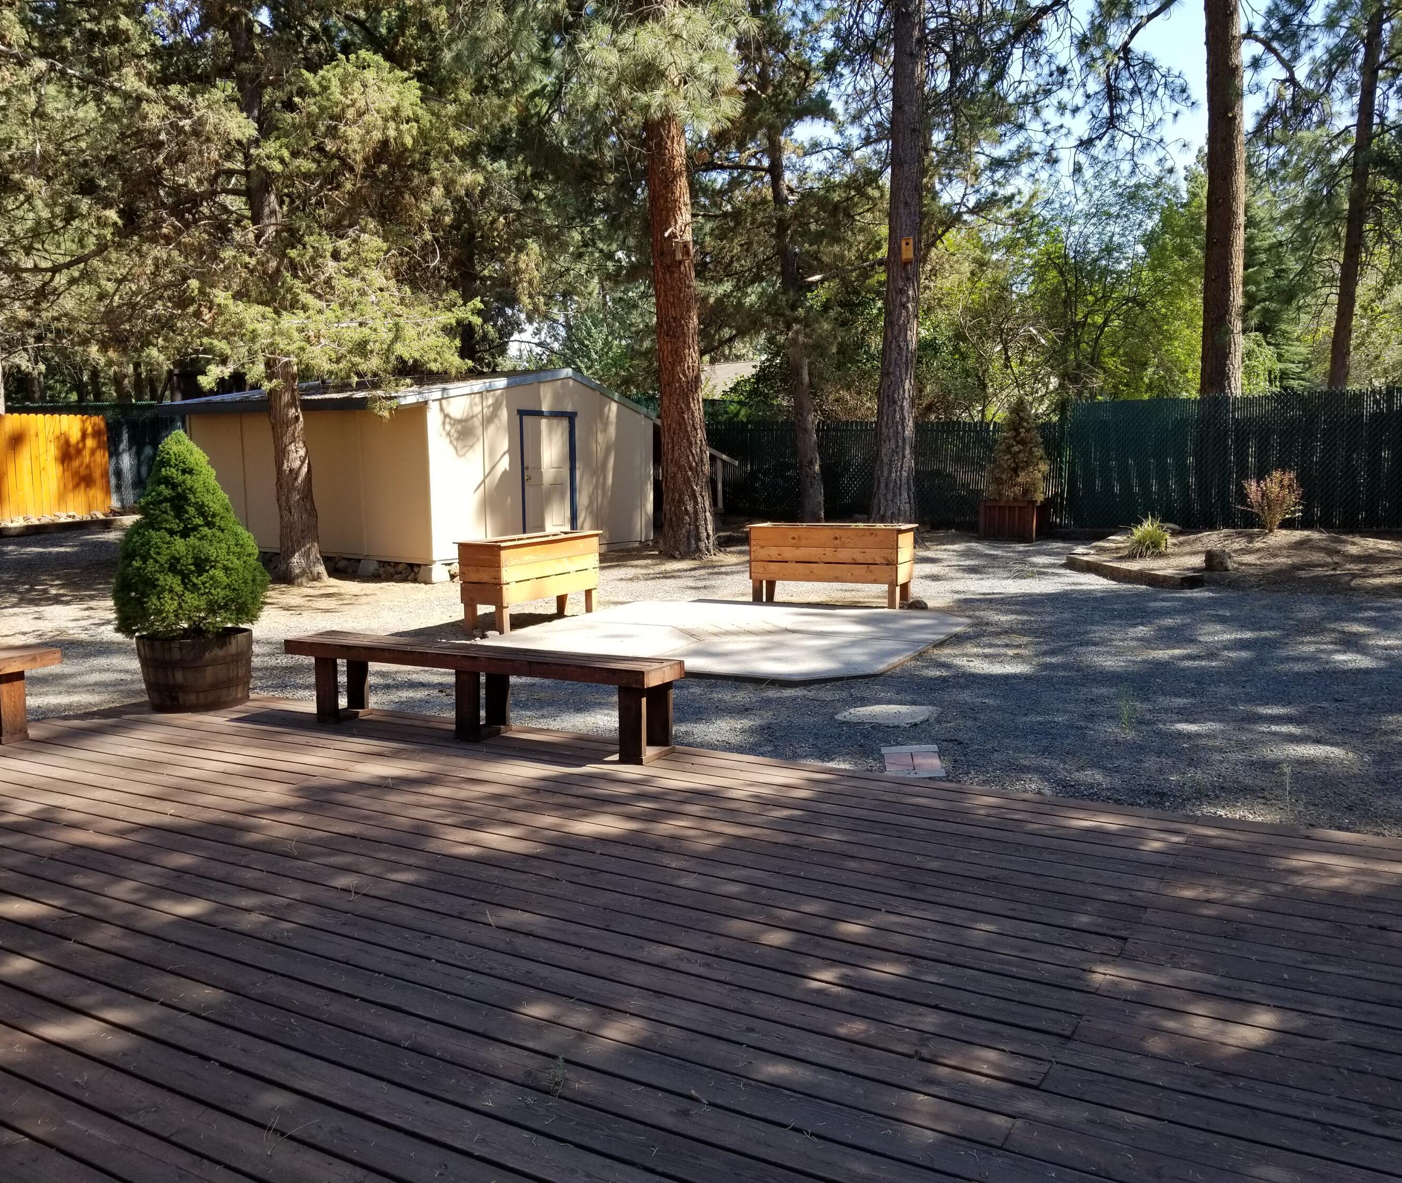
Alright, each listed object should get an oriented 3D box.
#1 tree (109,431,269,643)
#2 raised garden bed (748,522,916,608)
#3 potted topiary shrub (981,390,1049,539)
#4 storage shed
[{"bbox_3d":[-3.063,-0.361,7.130,0.872,1.203,0.872,-3,8,-23],"label":"tree"},{"bbox_3d":[1.345,-0.276,12.095,1.610,0.785,0.699,3,8,23],"label":"raised garden bed"},{"bbox_3d":[5.205,-2.038,19.495,0.950,2.380,0.950,4,8,33],"label":"potted topiary shrub"},{"bbox_3d":[-4.152,-1.889,17.805,5.150,2.690,5.500,4,8,33],"label":"storage shed"}]

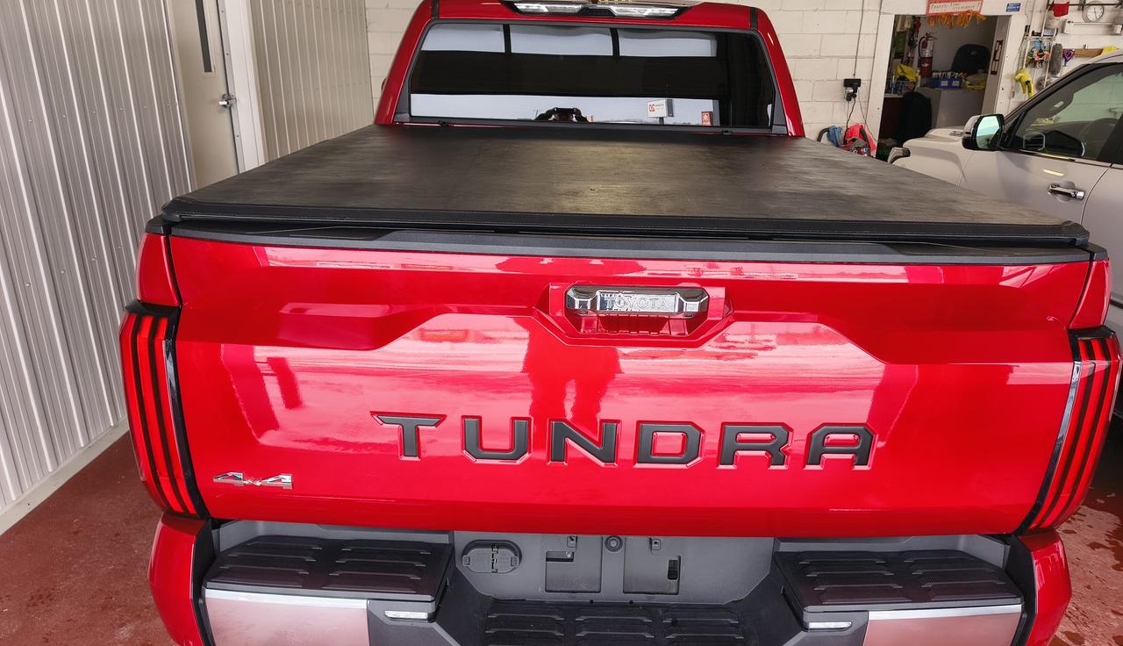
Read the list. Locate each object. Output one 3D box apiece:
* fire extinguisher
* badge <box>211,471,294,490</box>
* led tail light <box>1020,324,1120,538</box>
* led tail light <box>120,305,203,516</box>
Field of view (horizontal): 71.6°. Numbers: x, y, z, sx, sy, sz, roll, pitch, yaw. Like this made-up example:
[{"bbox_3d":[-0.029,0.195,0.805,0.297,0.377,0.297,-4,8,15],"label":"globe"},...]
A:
[{"bbox_3d":[4.036,-2.960,8.600,0.155,0.480,0.140,1,20,1],"label":"fire extinguisher"},{"bbox_3d":[-0.626,0.319,1.576,0.163,0.037,0.012,1,19,-1],"label":"badge"},{"bbox_3d":[1.043,0.231,1.605,0.155,0.467,0.150,1,19,-1],"label":"led tail light"},{"bbox_3d":[-0.800,0.184,1.575,0.155,0.467,0.150,1,19,-1],"label":"led tail light"}]

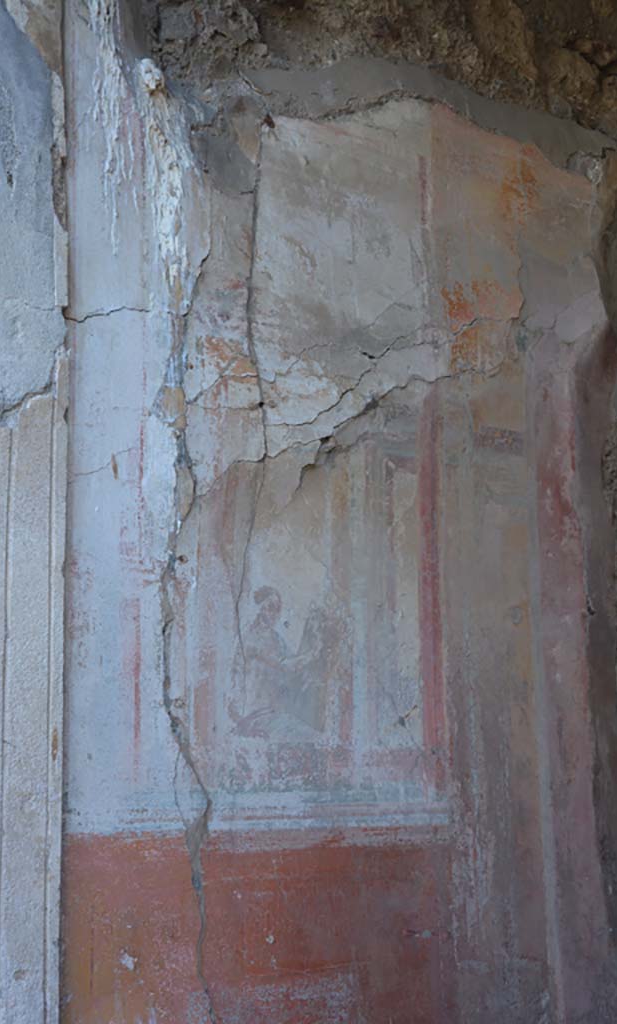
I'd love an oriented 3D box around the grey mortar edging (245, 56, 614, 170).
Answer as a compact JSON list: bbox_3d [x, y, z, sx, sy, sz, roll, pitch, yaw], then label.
[{"bbox_3d":[0.275,-0.892,3.227,0.848,0.239,0.090,1,-12,-9],"label":"grey mortar edging"}]

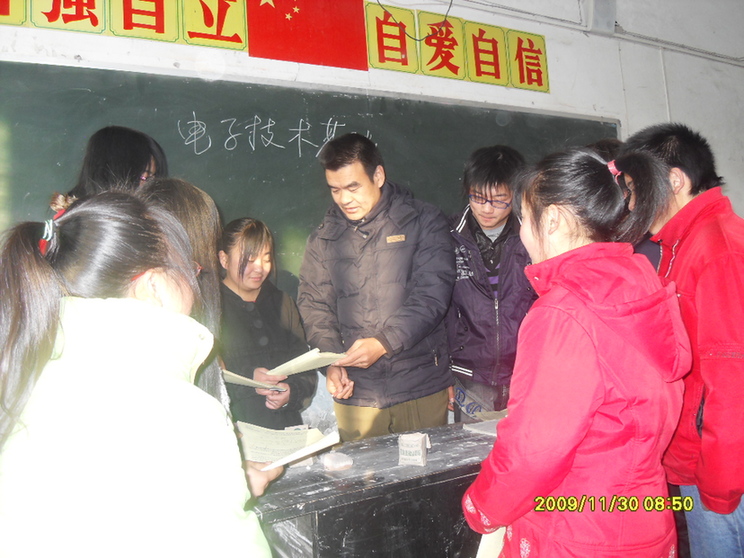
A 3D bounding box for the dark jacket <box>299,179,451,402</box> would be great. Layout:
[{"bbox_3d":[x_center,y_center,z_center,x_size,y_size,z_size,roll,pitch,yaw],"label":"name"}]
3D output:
[{"bbox_3d":[0.014,0.043,1.920,0.530,0.720,0.400,-6,-4,24],"label":"dark jacket"}]

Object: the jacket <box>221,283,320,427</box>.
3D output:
[{"bbox_3d":[-0.377,0.278,2.000,0.430,0.560,0.320,-2,-4,-24],"label":"jacket"}]

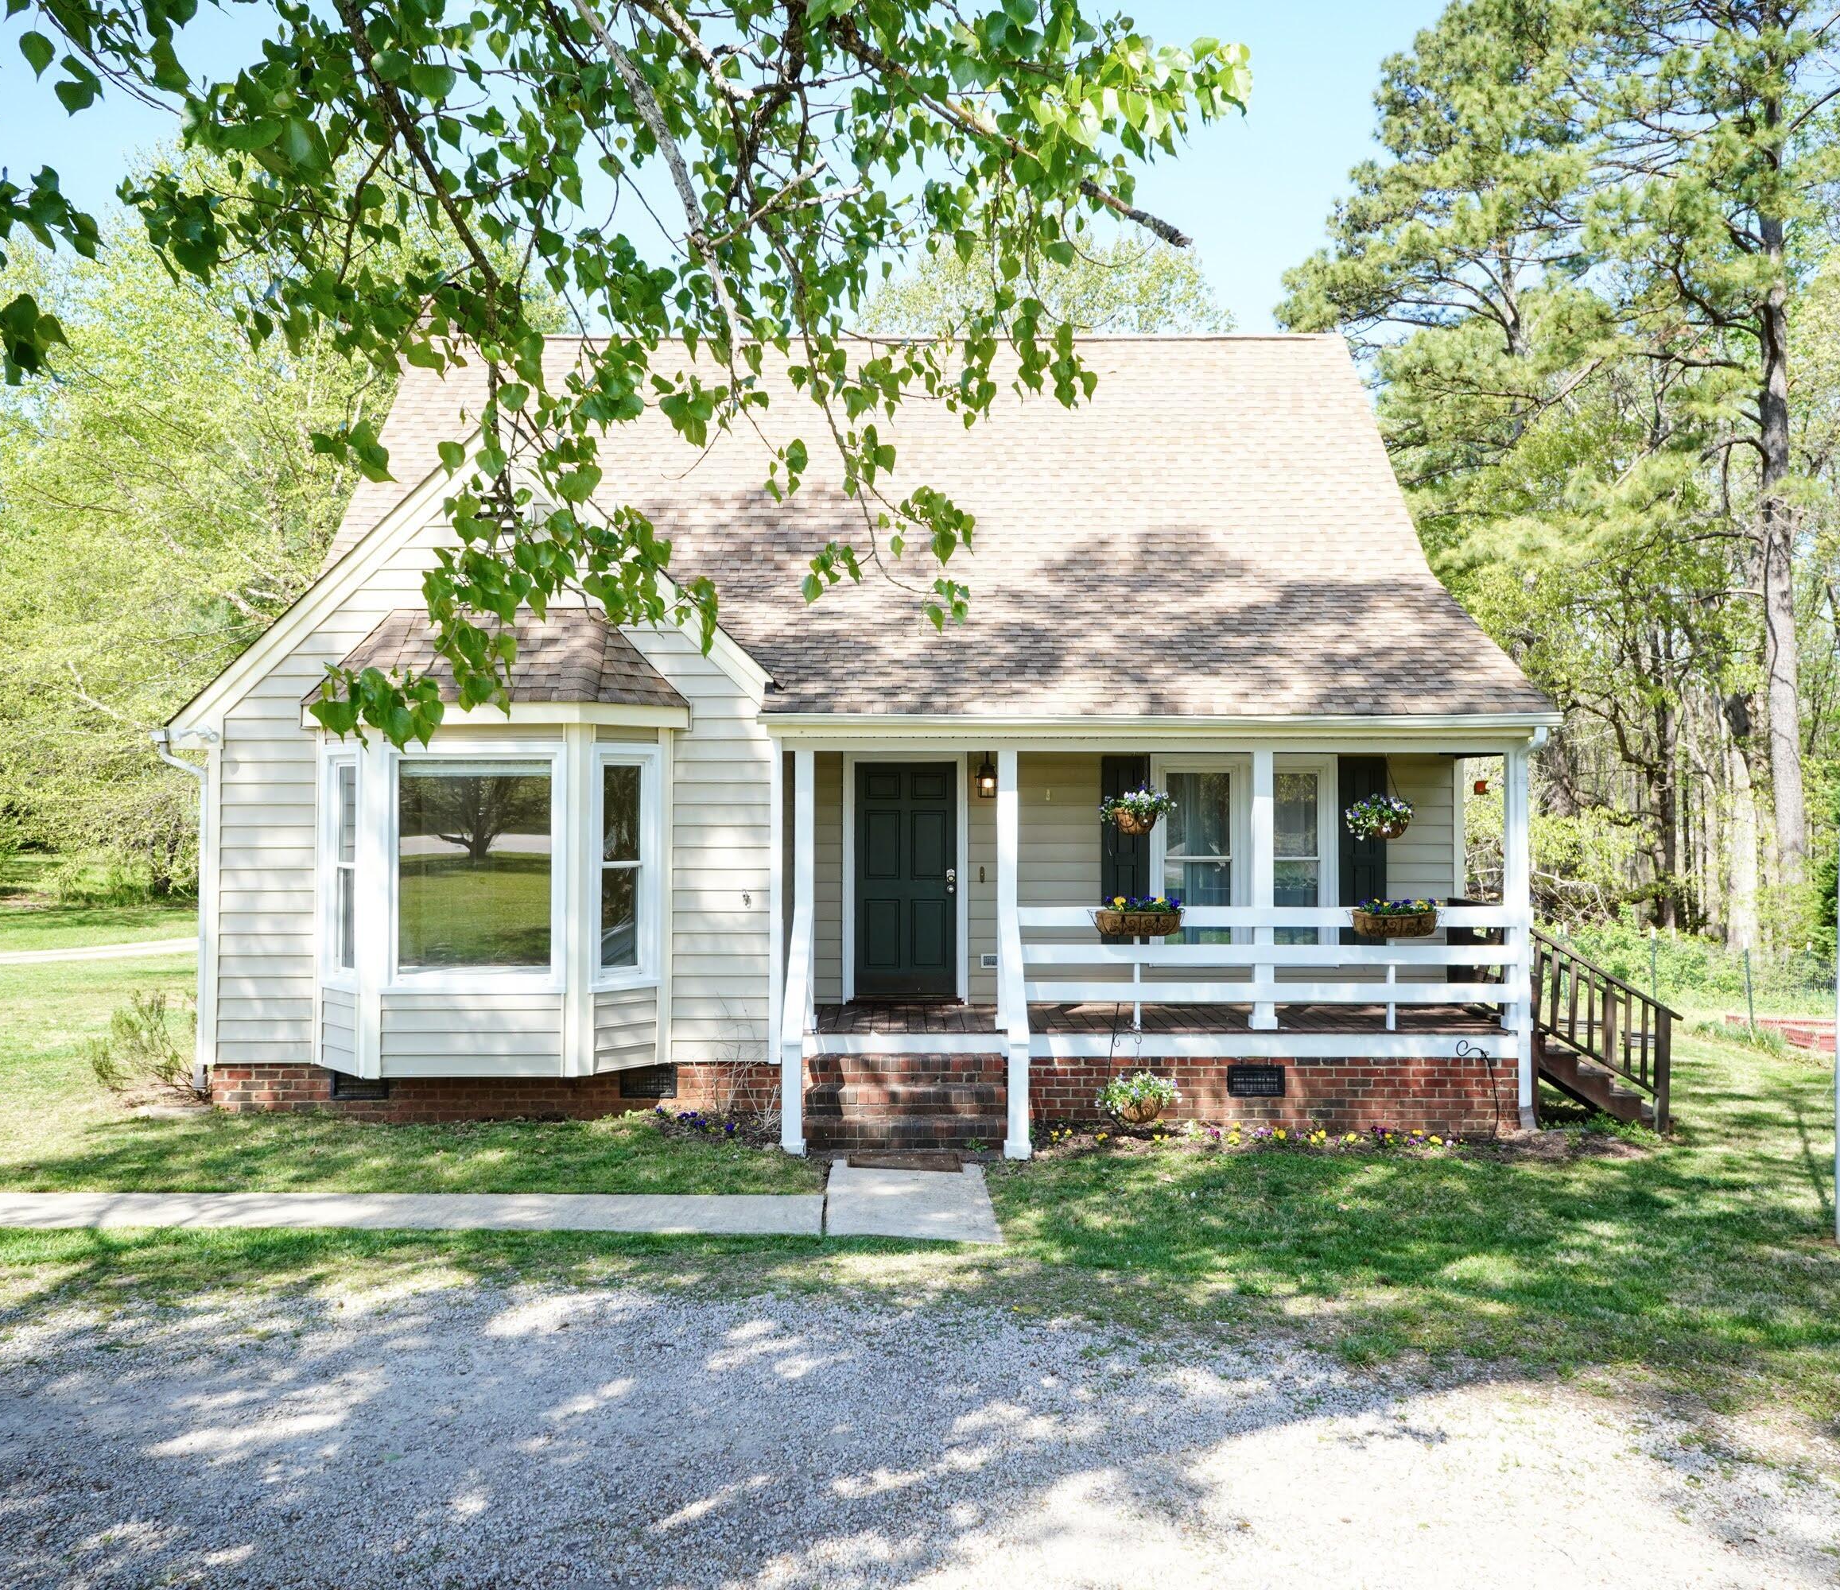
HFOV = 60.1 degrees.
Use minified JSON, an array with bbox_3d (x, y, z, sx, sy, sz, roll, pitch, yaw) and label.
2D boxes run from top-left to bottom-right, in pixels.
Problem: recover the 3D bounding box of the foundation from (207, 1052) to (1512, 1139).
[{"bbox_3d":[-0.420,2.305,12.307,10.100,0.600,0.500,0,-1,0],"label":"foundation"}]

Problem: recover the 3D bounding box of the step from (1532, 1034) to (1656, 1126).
[{"bbox_3d":[5.240,2.263,12.678,1.120,0.720,1.020,0,-1,0],"label":"step"}]

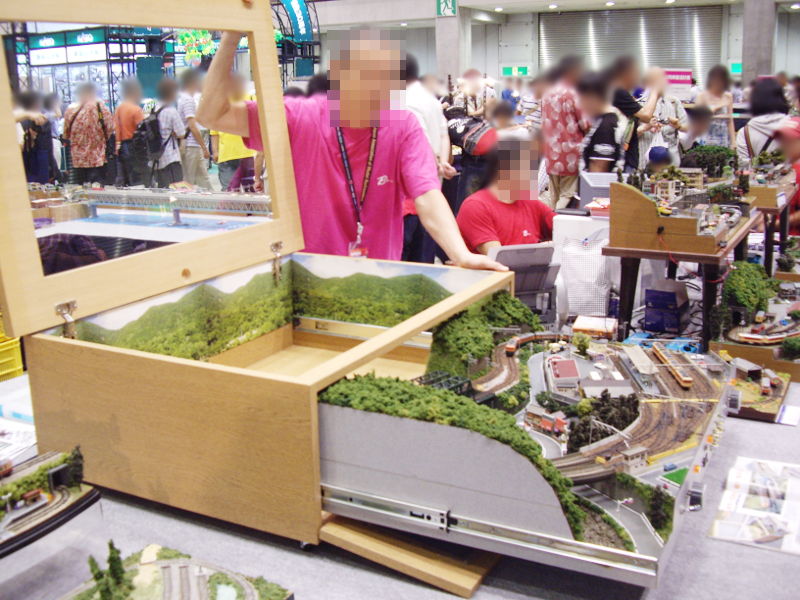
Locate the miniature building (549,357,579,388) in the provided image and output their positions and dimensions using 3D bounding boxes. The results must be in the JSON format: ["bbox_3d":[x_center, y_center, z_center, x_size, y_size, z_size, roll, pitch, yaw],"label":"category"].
[{"bbox_3d":[0.359,0.162,1.904,0.054,0.035,0.115,-1,14,2],"label":"miniature building"}]

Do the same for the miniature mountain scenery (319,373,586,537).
[{"bbox_3d":[0.083,0.210,1.259,0.402,0.145,0.124,7,16,27],"label":"miniature mountain scenery"}]

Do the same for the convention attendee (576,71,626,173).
[{"bbox_3d":[1.248,-0.675,5.601,0.380,1.560,0.450,-3,14,-10],"label":"convention attendee"}]

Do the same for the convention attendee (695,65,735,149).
[{"bbox_3d":[3.102,-1.509,8.692,0.430,1.569,0.320,1,14,9],"label":"convention attendee"}]

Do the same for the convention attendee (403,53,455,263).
[{"bbox_3d":[0.101,-0.804,5.879,0.500,1.700,0.340,6,15,24],"label":"convention attendee"}]

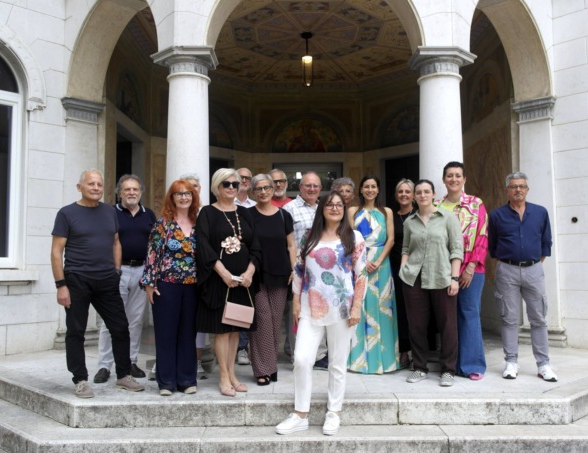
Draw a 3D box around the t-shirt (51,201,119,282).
[{"bbox_3d":[-1.623,0.117,4.410,0.475,0.610,0.280,2,-5,-27],"label":"t-shirt"}]

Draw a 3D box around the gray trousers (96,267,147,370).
[{"bbox_3d":[-1.454,0.763,4.830,0.440,0.930,0.330,1,-4,-12],"label":"gray trousers"}]

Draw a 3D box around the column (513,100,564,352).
[{"bbox_3d":[2.921,-0.053,6.740,0.320,2.900,0.500,4,-6,-45],"label":"column"}]

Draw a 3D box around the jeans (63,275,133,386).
[{"bbox_3d":[-1.471,0.741,4.240,0.480,0.910,0.360,1,-4,-18],"label":"jeans"}]

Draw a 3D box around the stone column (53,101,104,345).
[{"bbox_3d":[-2.660,-0.060,7.020,0.250,3.030,0.540,-5,-6,45],"label":"stone column"}]

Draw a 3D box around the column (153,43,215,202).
[{"bbox_3d":[-0.978,-0.151,5.200,0.580,2.860,0.580,0,-4,0],"label":"column"}]

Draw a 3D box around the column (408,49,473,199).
[{"bbox_3d":[1.440,-0.170,5.510,0.600,3.020,0.600,0,-5,0],"label":"column"}]

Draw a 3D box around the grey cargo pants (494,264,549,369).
[{"bbox_3d":[1.964,0.748,4.870,0.440,0.910,0.280,-1,-5,16],"label":"grey cargo pants"}]

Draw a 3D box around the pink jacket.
[{"bbox_3d":[1.379,0.054,4.720,0.500,0.700,0.310,-1,-4,18],"label":"pink jacket"}]

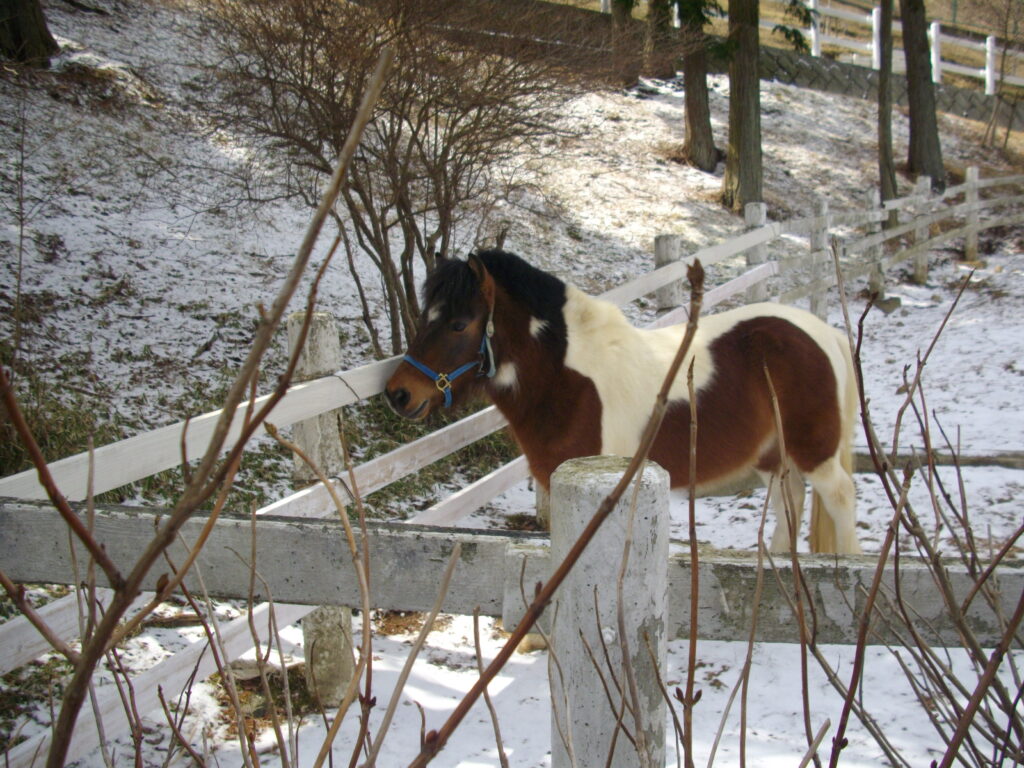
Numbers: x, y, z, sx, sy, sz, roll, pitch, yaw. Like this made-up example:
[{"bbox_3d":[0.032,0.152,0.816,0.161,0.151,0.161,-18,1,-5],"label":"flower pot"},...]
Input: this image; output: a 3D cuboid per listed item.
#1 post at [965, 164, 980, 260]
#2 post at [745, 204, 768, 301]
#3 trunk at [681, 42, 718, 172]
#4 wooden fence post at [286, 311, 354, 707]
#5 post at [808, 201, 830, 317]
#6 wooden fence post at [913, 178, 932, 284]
[{"bbox_3d":[5.973,-2.214,14.247,0.152,1.200,0.152,5,11,38],"label":"post"},{"bbox_3d":[1.832,-0.746,8.234,0.152,1.200,0.152,3,10,29],"label":"post"},{"bbox_3d":[2.056,-3.032,12.000,0.360,1.500,0.360,-2,8,0],"label":"trunk"},{"bbox_3d":[-0.579,0.389,3.331,0.152,1.200,0.152,-1,9,0],"label":"wooden fence post"},{"bbox_3d":[2.756,-1.060,9.840,0.152,1.200,0.152,4,10,31],"label":"post"},{"bbox_3d":[4.818,-1.816,12.829,0.152,1.200,0.152,5,11,37],"label":"wooden fence post"}]

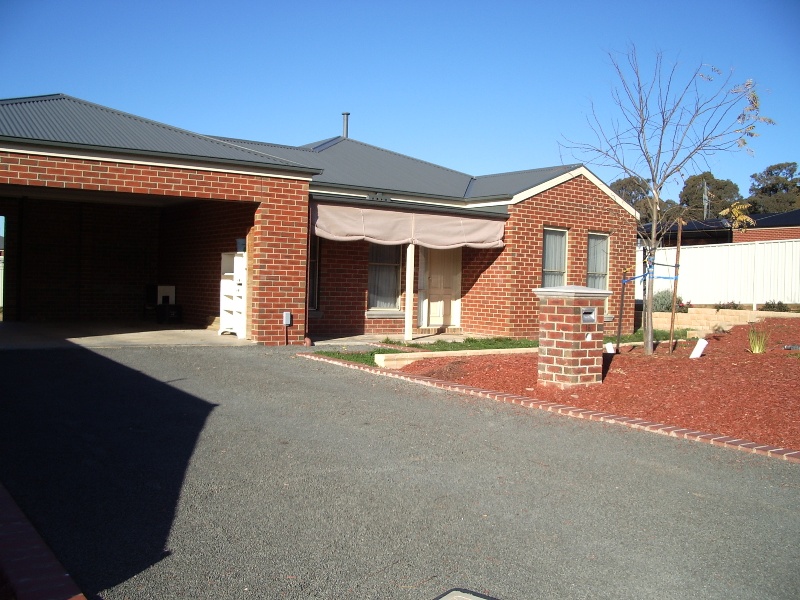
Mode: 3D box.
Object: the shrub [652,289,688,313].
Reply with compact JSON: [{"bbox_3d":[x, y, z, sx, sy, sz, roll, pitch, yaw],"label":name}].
[{"bbox_3d":[7.944,0.038,23.800,1.050,0.760,0.920,1,1,0],"label":"shrub"}]

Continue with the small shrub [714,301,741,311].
[{"bbox_3d":[9.150,0.170,22.600,0.720,0.330,0.580,1,1,0],"label":"small shrub"}]

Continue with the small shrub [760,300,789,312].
[{"bbox_3d":[10.093,0.191,21.800,0.760,0.370,0.620,1,1,0],"label":"small shrub"}]

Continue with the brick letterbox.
[{"bbox_3d":[1.782,0.384,8.437,0.590,1.060,0.590,1,1,-36],"label":"brick letterbox"}]

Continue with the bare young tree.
[{"bbox_3d":[3.505,-1.304,10.600,2.700,4.000,2.500,1,1,0],"label":"bare young tree"}]

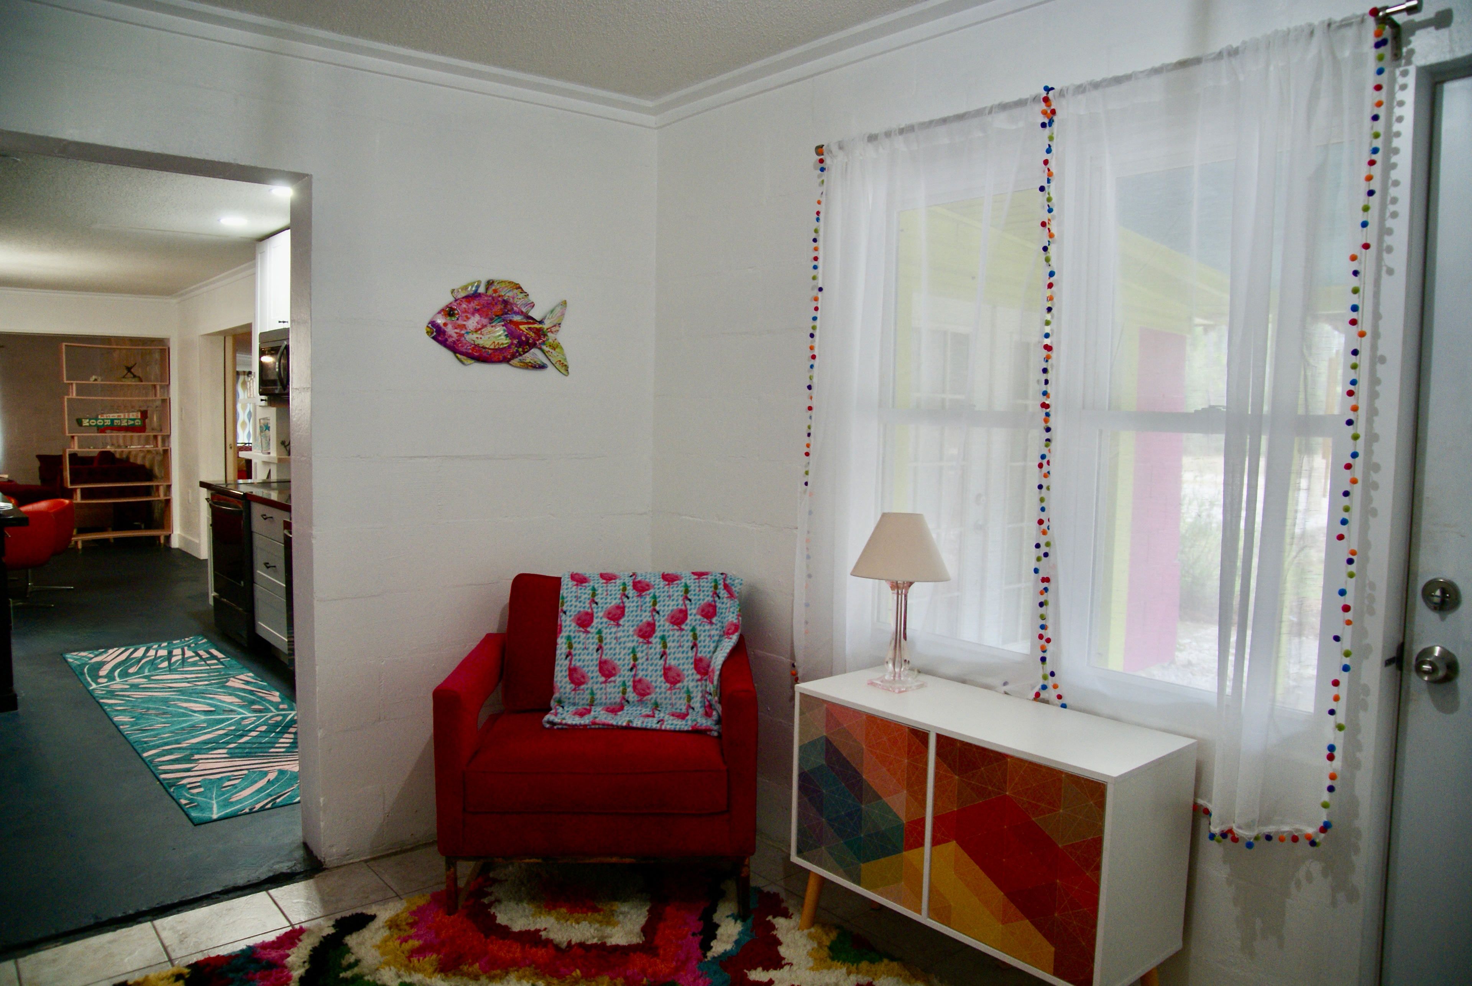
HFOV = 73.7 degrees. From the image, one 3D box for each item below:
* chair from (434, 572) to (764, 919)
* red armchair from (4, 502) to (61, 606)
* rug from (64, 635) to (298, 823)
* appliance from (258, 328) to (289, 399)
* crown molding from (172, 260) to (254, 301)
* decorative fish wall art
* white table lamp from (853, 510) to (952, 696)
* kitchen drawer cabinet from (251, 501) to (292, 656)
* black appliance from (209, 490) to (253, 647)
[{"bbox_3d":[-0.386,0.699,2.978,0.860,0.840,0.680,0,5,-2],"label":"chair"},{"bbox_3d":[-5.074,0.389,6.788,0.620,0.750,0.660,-4,6,-41],"label":"red armchair"},{"bbox_3d":[-2.494,0.976,4.573,0.700,0.012,2.960,-4,6,-41],"label":"rug"},{"bbox_3d":[-2.479,-0.749,5.758,0.390,0.400,0.760,-4,6,-41],"label":"appliance"},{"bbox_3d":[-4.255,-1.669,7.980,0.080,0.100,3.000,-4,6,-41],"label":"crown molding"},{"bbox_3d":[-0.749,-0.536,3.178,0.500,0.285,0.030,-4,6,-41],"label":"decorative fish wall art"},{"bbox_3d":[0.429,0.277,2.577,0.260,0.450,0.260,1,5,0],"label":"white table lamp"},{"bbox_3d":[-2.196,0.457,5.306,0.600,0.830,0.550,-4,6,-41],"label":"kitchen drawer cabinet"},{"bbox_3d":[-2.614,0.416,5.789,0.660,0.900,0.760,-4,6,-41],"label":"black appliance"}]

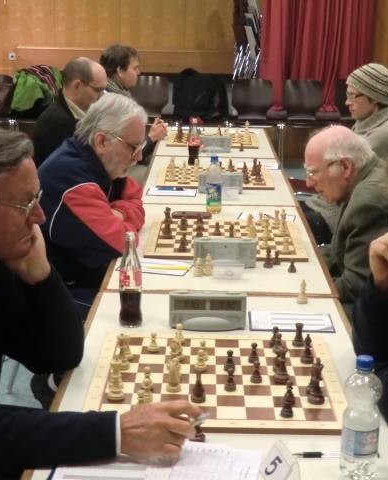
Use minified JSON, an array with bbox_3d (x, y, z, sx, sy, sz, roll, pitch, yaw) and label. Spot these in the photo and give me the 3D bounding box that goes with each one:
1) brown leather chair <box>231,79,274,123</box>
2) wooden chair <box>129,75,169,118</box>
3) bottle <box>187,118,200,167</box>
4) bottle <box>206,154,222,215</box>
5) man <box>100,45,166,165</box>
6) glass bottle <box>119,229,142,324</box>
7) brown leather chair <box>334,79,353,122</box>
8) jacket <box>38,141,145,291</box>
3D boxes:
[{"bbox_3d":[0.625,-1.234,9.150,0.490,0.860,0.540,1,14,1],"label":"brown leather chair"},{"bbox_3d":[-0.482,-1.252,9.150,0.490,0.860,0.540,1,14,1],"label":"wooden chair"},{"bbox_3d":[0.003,-0.524,4.631,0.062,0.245,0.062,1,14,1],"label":"bottle"},{"bbox_3d":[0.086,-0.232,3.534,0.065,0.231,0.065,1,14,1],"label":"bottle"},{"bbox_3d":[-0.480,-0.516,5.380,0.700,1.320,0.500,1,14,1],"label":"man"},{"bbox_3d":[-0.159,0.096,2.221,0.061,0.245,0.061,1,14,1],"label":"glass bottle"},{"bbox_3d":[1.710,-1.217,9.150,0.490,0.860,0.540,1,14,1],"label":"brown leather chair"},{"bbox_3d":[-0.405,-0.071,3.060,0.470,0.580,0.560,1,14,1],"label":"jacket"}]

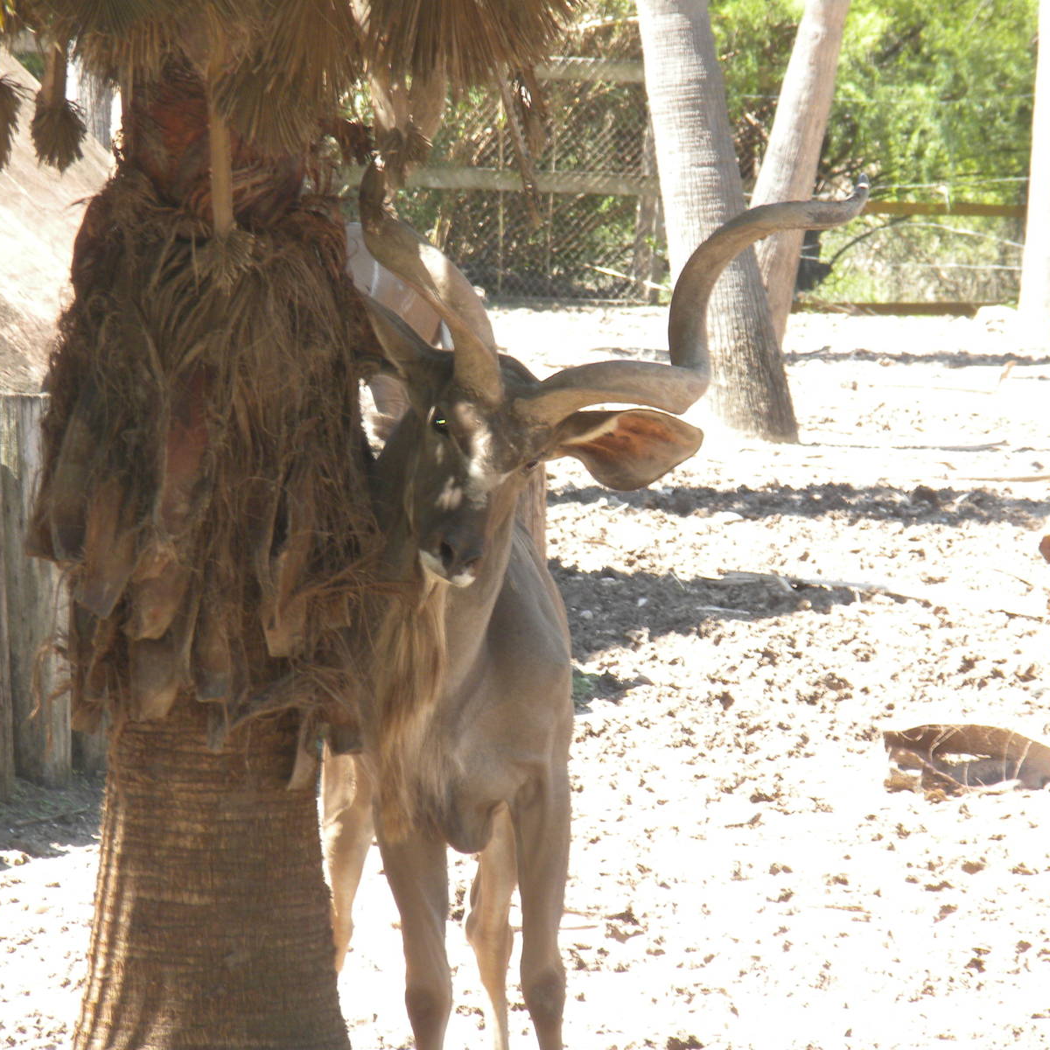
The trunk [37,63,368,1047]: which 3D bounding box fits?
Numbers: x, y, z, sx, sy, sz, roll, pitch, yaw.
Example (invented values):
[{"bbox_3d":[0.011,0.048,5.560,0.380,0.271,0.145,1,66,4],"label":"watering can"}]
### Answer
[{"bbox_3d":[-0.569,0.175,17.000,0.570,2.000,0.570,0,3,0],"label":"trunk"}]

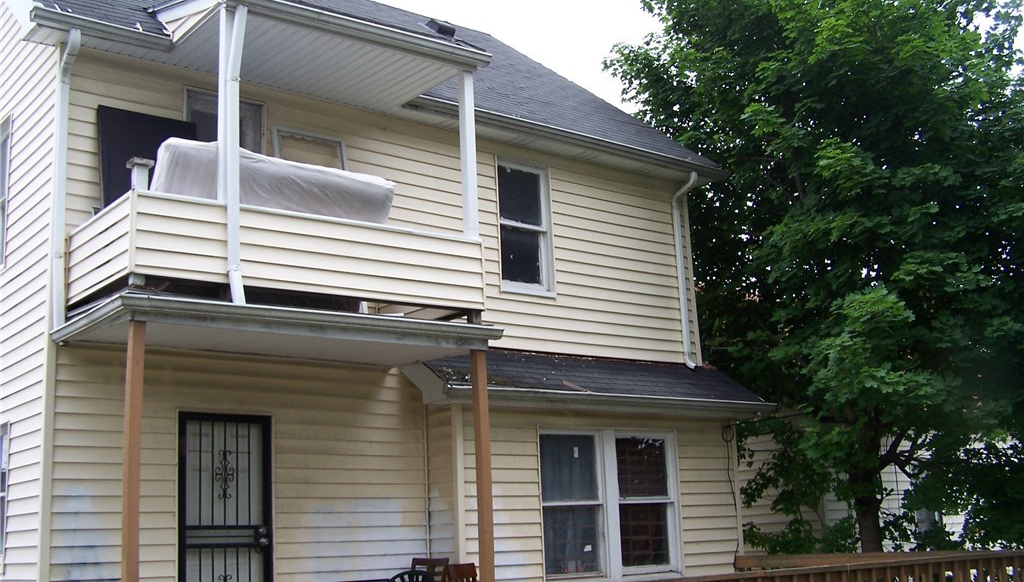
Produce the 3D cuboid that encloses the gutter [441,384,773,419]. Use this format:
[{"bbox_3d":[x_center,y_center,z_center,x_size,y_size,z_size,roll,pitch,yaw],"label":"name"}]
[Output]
[{"bbox_3d":[1.178,1.138,11.477,4.520,0.140,0.140,7,-15,-37],"label":"gutter"}]

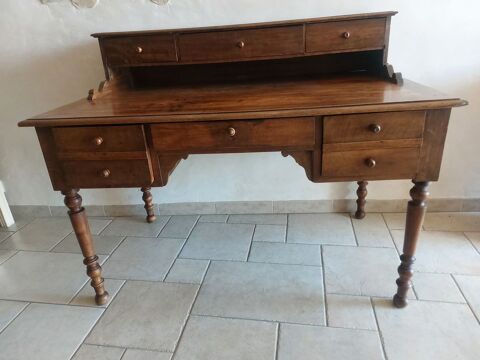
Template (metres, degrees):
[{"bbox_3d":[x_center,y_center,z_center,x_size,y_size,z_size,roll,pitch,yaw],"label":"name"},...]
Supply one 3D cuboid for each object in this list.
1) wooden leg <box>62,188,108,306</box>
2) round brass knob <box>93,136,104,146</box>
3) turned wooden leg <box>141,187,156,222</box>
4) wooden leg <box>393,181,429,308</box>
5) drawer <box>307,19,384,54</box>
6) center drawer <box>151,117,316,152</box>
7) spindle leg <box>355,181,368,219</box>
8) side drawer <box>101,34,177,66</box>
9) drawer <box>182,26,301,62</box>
[{"bbox_3d":[-0.566,0.256,1.288,0.064,0.521,0.064,-2,23,6],"label":"wooden leg"},{"bbox_3d":[-0.427,-0.119,1.054,0.024,0.024,0.028,-2,23,6],"label":"round brass knob"},{"bbox_3d":[-0.516,0.002,1.868,0.062,0.521,0.062,-2,23,6],"label":"turned wooden leg"},{"bbox_3d":[0.576,0.225,1.177,0.064,0.521,0.064,-2,23,6],"label":"wooden leg"},{"bbox_3d":[0.411,-0.590,1.416,0.298,0.110,0.220,-2,23,6],"label":"drawer"},{"bbox_3d":[-0.005,-0.224,1.243,0.485,0.088,0.500,-2,23,6],"label":"center drawer"},{"bbox_3d":[0.625,-0.029,1.758,0.062,0.521,0.062,-2,23,6],"label":"spindle leg"},{"bbox_3d":[-0.402,-0.565,1.496,0.298,0.110,0.220,-2,23,6],"label":"side drawer"},{"bbox_3d":[0.006,-0.574,1.457,0.500,0.110,0.220,-2,23,6],"label":"drawer"}]

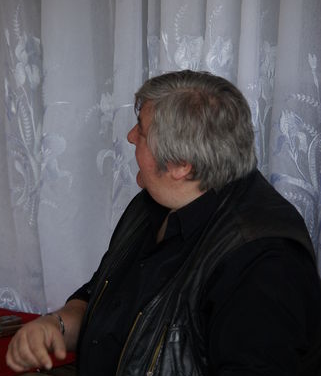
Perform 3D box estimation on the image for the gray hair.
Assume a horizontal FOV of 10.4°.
[{"bbox_3d":[0.069,-0.111,3.450,0.238,0.235,0.200,8,16,22],"label":"gray hair"}]

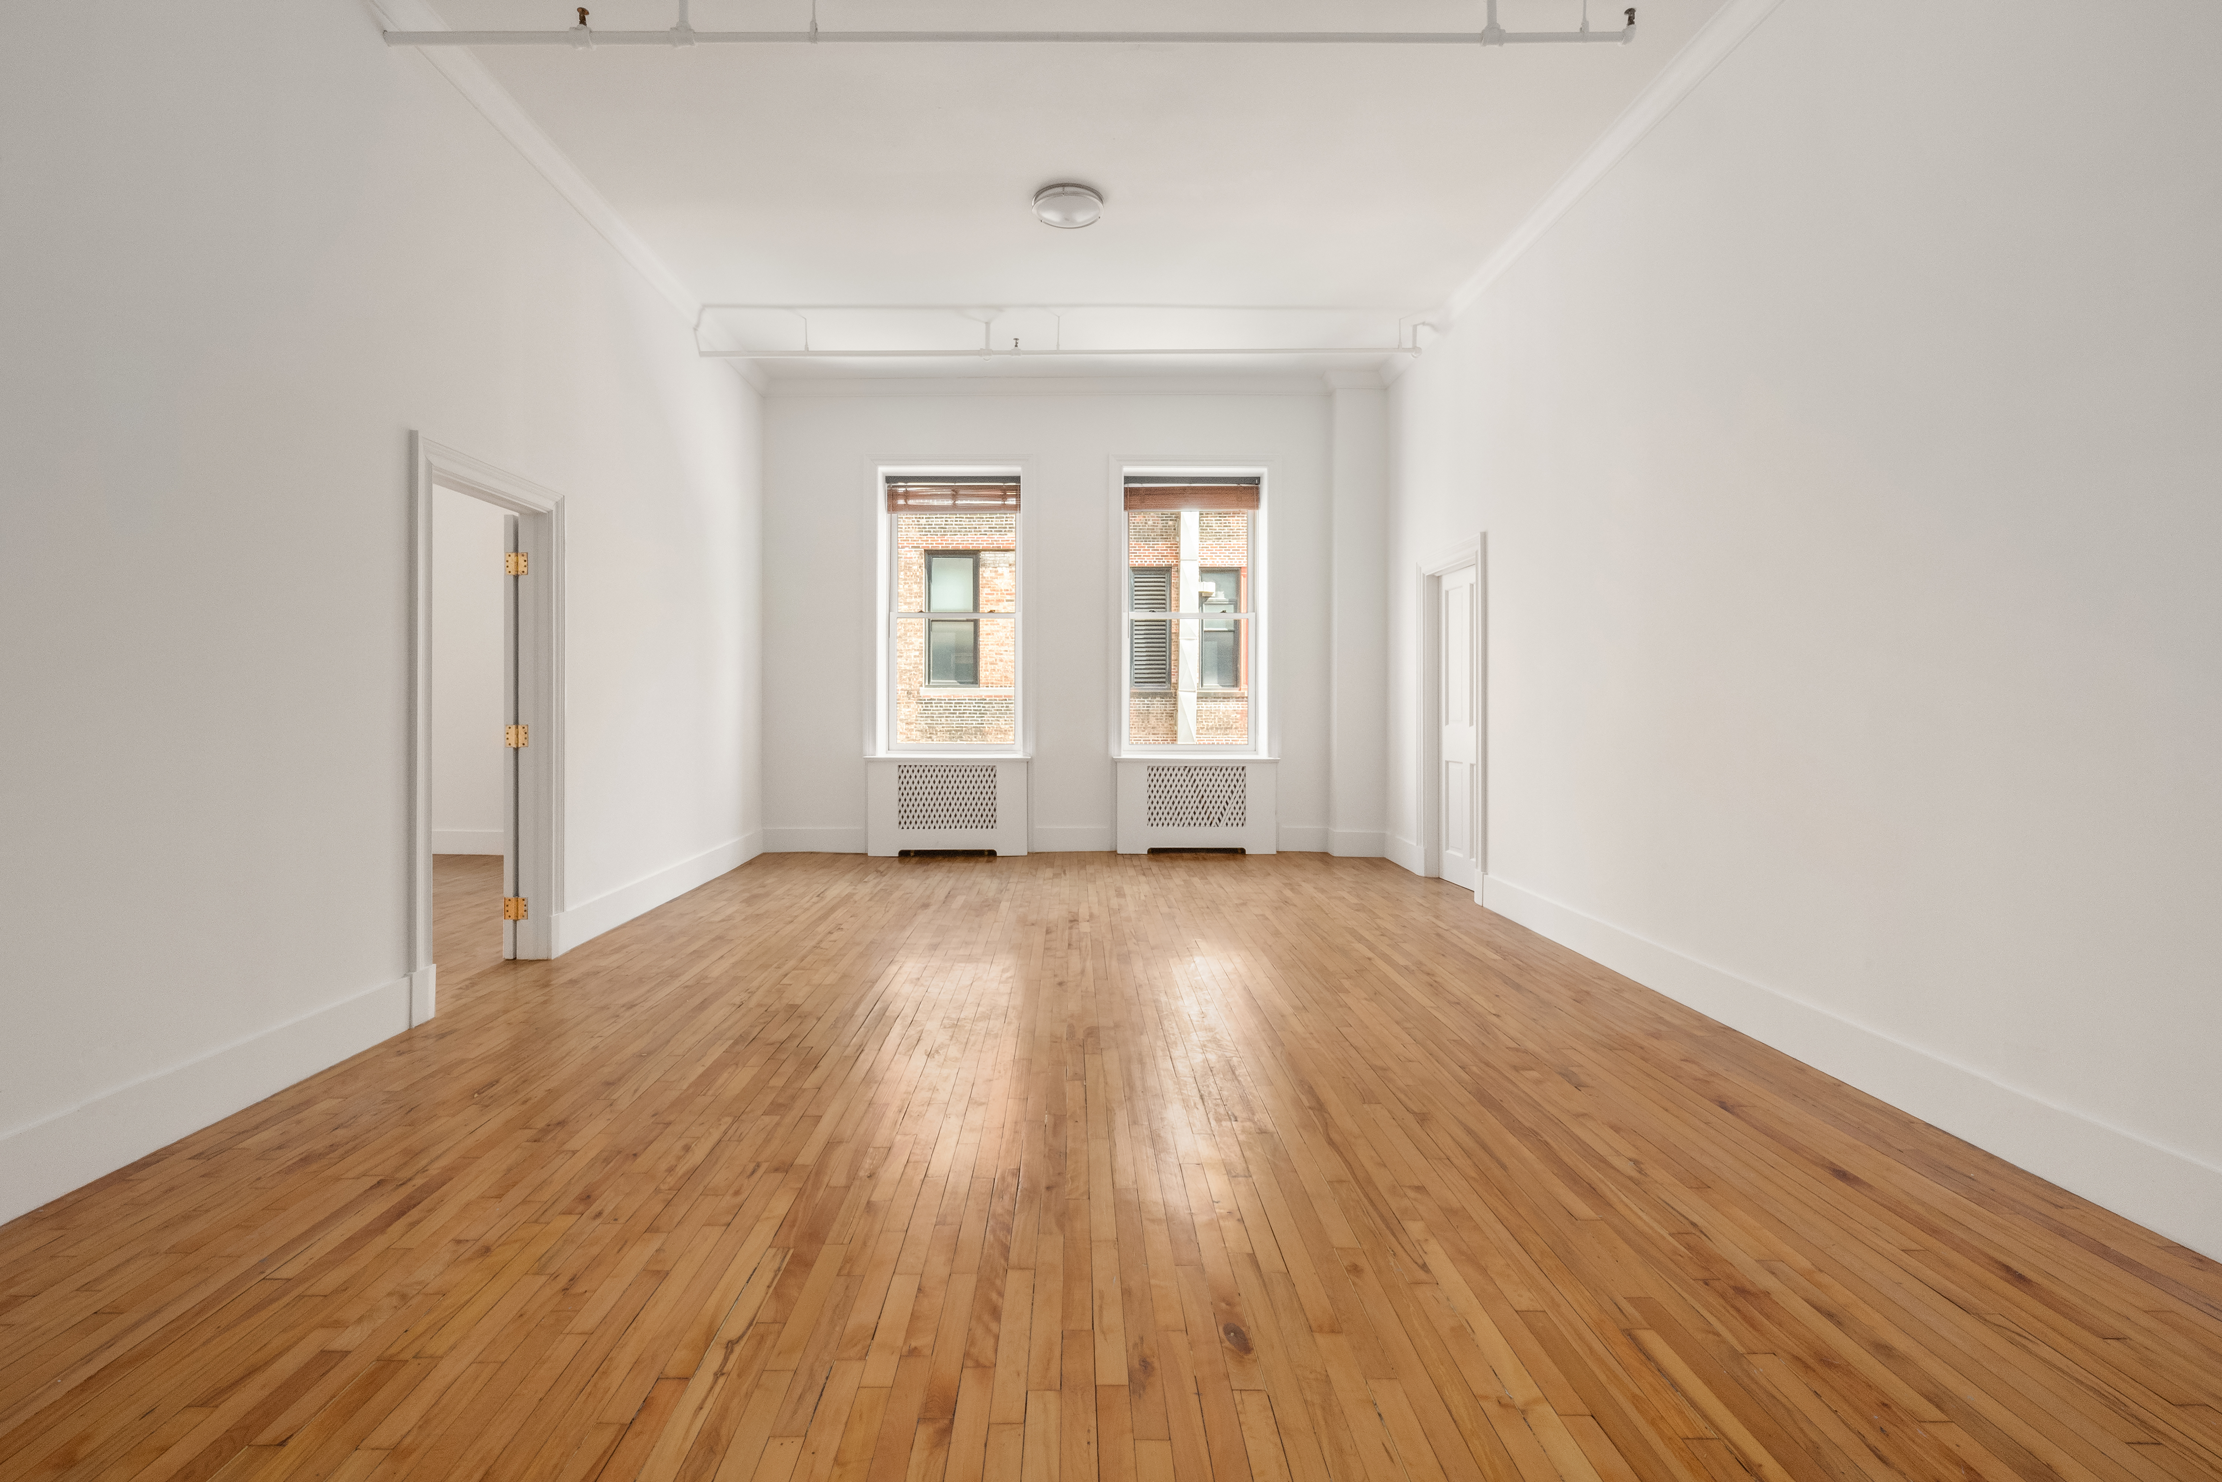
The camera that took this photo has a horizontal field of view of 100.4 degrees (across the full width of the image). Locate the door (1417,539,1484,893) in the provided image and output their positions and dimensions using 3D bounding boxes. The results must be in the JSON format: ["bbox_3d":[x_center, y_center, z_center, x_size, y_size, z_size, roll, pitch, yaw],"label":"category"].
[{"bbox_3d":[2.171,-0.139,5.790,0.150,2.120,1.000,0,1,-2],"label":"door"}]

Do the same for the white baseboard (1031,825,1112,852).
[{"bbox_3d":[-0.296,0.761,7.180,0.630,0.200,0.025,0,1,-1],"label":"white baseboard"}]

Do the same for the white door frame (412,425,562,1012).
[{"bbox_3d":[-2.576,-0.058,3.790,0.160,2.120,1.000,0,1,-2],"label":"white door frame"}]

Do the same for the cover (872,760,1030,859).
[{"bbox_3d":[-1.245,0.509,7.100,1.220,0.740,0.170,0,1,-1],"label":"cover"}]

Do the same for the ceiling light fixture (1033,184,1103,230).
[{"bbox_3d":[-0.211,-2.617,4.550,0.350,0.095,0.350,0,1,0],"label":"ceiling light fixture"}]

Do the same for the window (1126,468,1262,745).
[{"bbox_3d":[0.642,-1.016,7.320,1.080,2.140,0.130,0,1,-1],"label":"window"}]

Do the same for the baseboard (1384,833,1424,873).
[{"bbox_3d":[2.098,0.789,6.600,0.025,0.200,0.700,0,1,-2],"label":"baseboard"}]

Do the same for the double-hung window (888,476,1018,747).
[{"bbox_3d":[-1.238,-1.012,7.320,1.060,2.120,0.130,0,1,-1],"label":"double-hung window"}]

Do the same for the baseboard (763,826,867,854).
[{"bbox_3d":[-2.293,0.764,7.170,0.810,0.200,0.025,0,1,-1],"label":"baseboard"}]

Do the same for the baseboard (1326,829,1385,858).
[{"bbox_3d":[1.868,0.772,6.980,0.420,0.200,0.035,0,1,-1],"label":"baseboard"}]

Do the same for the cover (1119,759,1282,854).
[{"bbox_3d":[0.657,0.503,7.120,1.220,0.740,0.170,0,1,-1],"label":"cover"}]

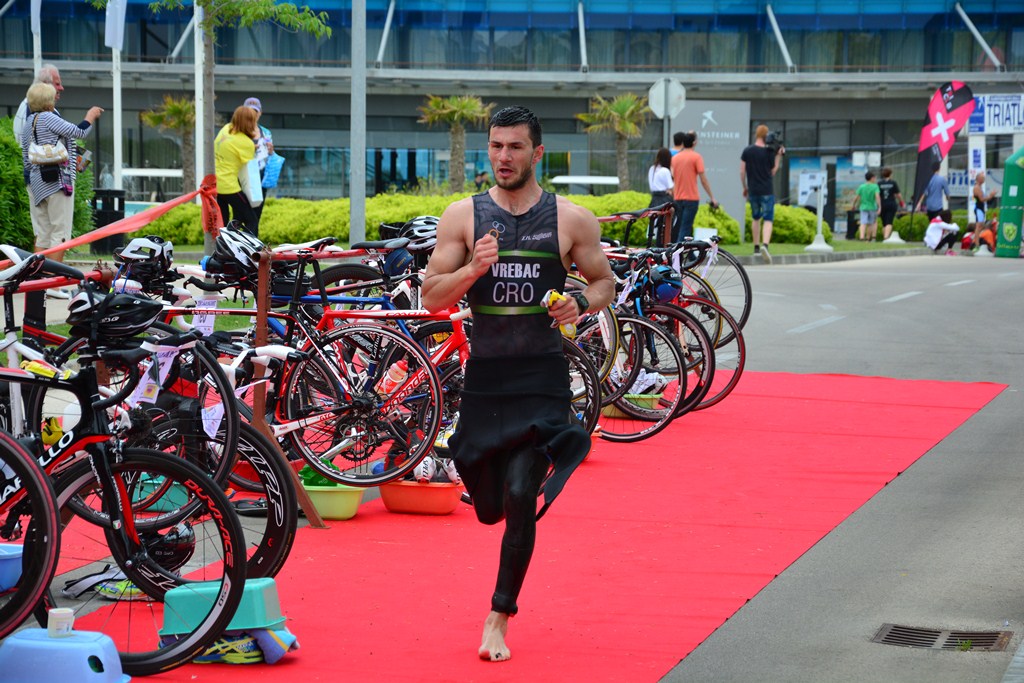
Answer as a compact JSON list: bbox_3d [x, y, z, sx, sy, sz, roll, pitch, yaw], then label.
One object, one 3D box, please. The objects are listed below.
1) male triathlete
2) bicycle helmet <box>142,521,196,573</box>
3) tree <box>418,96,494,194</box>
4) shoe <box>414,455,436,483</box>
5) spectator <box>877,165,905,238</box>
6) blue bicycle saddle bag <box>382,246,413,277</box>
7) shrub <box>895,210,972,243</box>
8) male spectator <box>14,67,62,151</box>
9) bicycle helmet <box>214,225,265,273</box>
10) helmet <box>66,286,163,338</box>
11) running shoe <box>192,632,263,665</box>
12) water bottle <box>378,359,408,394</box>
[{"bbox_3d":[0.020,0.121,10.620,0.600,1.720,0.620,1,3,8],"label":"male triathlete"},{"bbox_3d":[-1.252,0.742,12.300,0.280,0.190,0.210,3,4,41],"label":"bicycle helmet"},{"bbox_3d":[-1.142,-3.719,69.000,1.600,2.600,1.600,0,3,0],"label":"tree"},{"bbox_3d":[-0.371,0.551,14.480,0.100,0.115,0.270,0,-12,2],"label":"shoe"},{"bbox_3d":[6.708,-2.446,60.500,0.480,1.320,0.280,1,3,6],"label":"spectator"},{"bbox_3d":[-0.519,-0.368,15.600,0.140,0.135,0.090,1,4,12],"label":"blue bicycle saddle bag"},{"bbox_3d":[9.094,-2.504,74.000,1.650,0.740,1.300,0,3,0],"label":"shrub"},{"bbox_3d":[-3.582,-1.231,26.100,0.420,1.770,0.550,-1,4,-18],"label":"male spectator"},{"bbox_3d":[-1.250,-0.425,15.600,0.280,0.170,0.210,40,29,-8],"label":"bicycle helmet"},{"bbox_3d":[-1.176,-0.086,10.100,0.280,0.155,0.205,-4,3,1],"label":"helmet"},{"bbox_3d":[-0.891,0.921,10.330,0.300,0.105,0.110,0,3,-6],"label":"running shoe"},{"bbox_3d":[-0.512,0.156,14.650,0.074,0.190,0.074,38,10,12],"label":"water bottle"}]

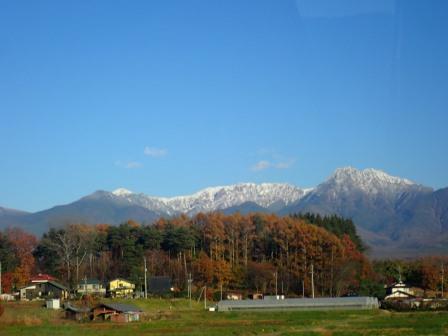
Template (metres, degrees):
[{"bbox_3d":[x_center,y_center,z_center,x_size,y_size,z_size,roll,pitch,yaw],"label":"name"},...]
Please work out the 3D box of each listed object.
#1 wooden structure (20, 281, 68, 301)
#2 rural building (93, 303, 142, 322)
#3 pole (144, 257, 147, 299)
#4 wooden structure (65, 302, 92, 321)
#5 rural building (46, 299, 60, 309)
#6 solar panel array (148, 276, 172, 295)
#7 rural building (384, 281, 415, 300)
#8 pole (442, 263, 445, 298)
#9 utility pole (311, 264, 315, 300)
[{"bbox_3d":[-44.950,30.640,325.000,10.000,5.600,8.500,-2,-6,18],"label":"wooden structure"},{"bbox_3d":[-21.640,29.470,263.000,7.300,4.000,7.600,-4,-6,35],"label":"rural building"},{"bbox_3d":[-19.610,27.700,325.000,0.500,10.400,0.400,0,-5,0],"label":"pole"},{"bbox_3d":[-30.130,29.720,268.000,4.200,3.600,4.200,-4,-6,33],"label":"wooden structure"},{"bbox_3d":[-38.210,30.430,290.000,2.300,2.300,2.200,3,-6,-33],"label":"rural building"},{"bbox_3d":[-18.890,35.014,385.000,6.600,5.400,5.500,-1,-7,-3],"label":"solar panel array"},{"bbox_3d":[47.190,33.530,350.000,8.000,6.000,8.000,-1,-5,3],"label":"rural building"},{"bbox_3d":[62.670,32.450,370.000,0.500,10.000,0.400,0,-5,0],"label":"pole"},{"bbox_3d":[24.010,30.830,350.000,0.500,10.500,0.400,0,-5,0],"label":"utility pole"}]

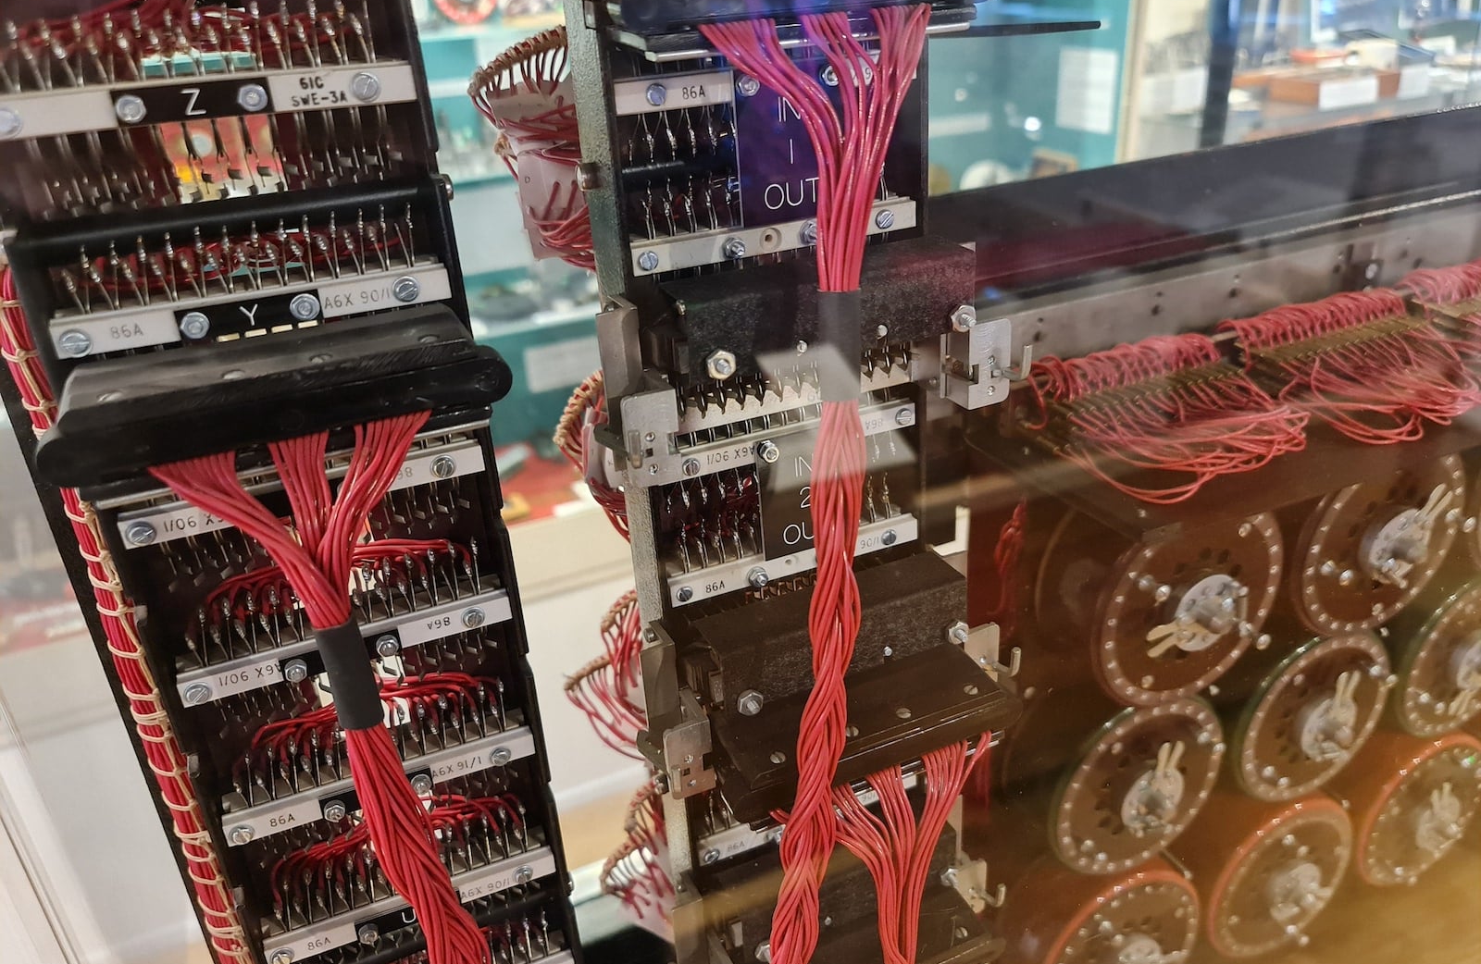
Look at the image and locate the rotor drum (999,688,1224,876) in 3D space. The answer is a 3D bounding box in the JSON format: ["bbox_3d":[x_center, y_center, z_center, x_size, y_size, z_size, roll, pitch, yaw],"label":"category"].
[{"bbox_3d":[0.239,0.182,0.672,0.126,0.126,0.066,-14,27,-19],"label":"rotor drum"}]

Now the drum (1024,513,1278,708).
[{"bbox_3d":[0.242,0.061,0.604,0.126,0.126,0.066,-14,27,-19],"label":"drum"}]

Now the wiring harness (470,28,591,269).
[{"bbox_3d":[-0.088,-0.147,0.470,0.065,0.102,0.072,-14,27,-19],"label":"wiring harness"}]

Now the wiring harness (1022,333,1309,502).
[{"bbox_3d":[0.235,-0.042,0.589,0.137,0.045,0.108,-14,27,-19],"label":"wiring harness"}]

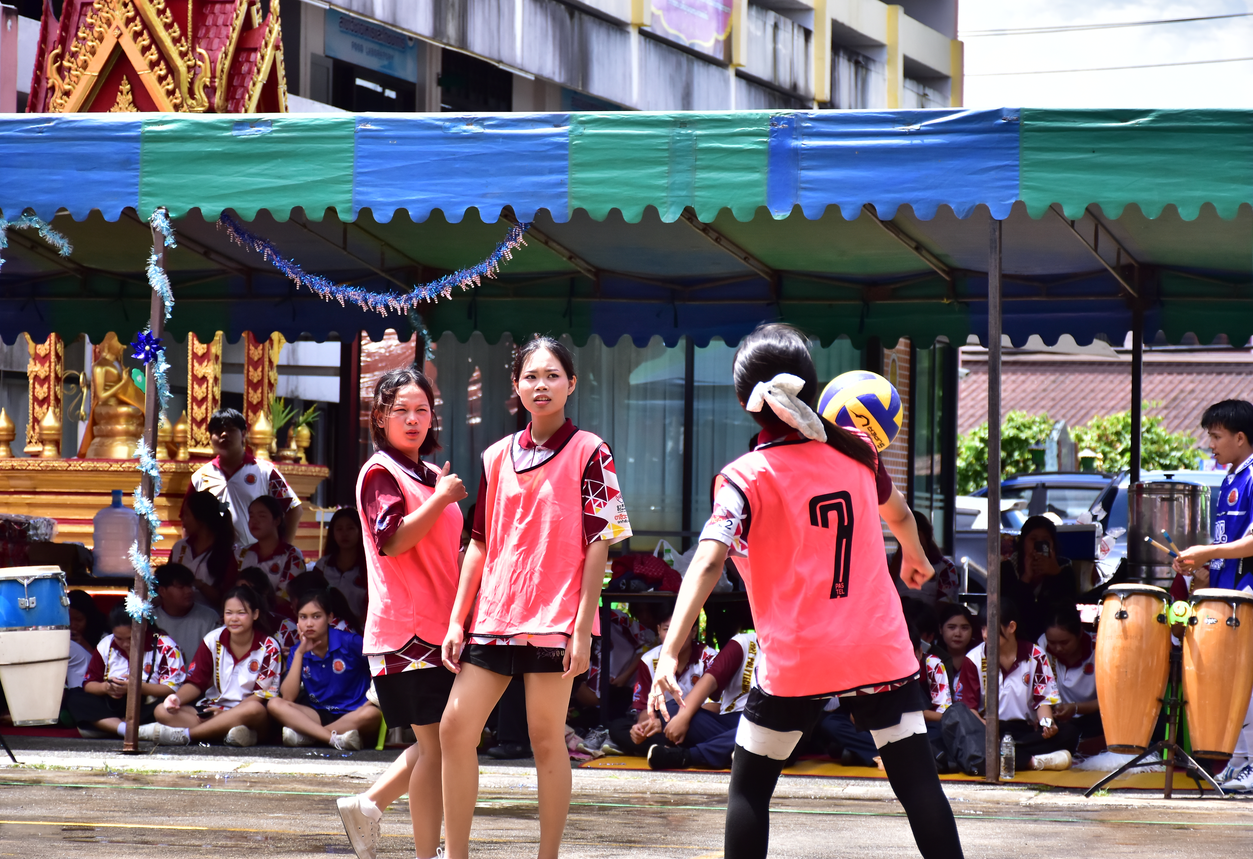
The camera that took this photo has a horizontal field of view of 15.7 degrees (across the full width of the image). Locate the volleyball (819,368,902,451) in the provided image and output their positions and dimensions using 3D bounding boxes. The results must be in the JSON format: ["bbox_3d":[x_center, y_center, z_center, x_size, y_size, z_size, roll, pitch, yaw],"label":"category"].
[{"bbox_3d":[0.576,-0.040,11.200,0.210,0.210,0.210,1,-1,0],"label":"volleyball"}]

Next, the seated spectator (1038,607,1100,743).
[{"bbox_3d":[2.126,1.192,21.600,0.600,0.730,0.680,1,-1,12],"label":"seated spectator"}]

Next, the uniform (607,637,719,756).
[{"bbox_3d":[0.221,1.315,22.400,0.600,0.580,0.600,1,-2,5],"label":"uniform"}]

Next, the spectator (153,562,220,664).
[{"bbox_3d":[-2.307,1.155,23.700,0.550,0.900,0.650,1,-2,3],"label":"spectator"}]

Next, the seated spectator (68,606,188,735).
[{"bbox_3d":[-2.383,1.164,21.800,0.600,0.670,0.680,1,-1,12],"label":"seated spectator"}]

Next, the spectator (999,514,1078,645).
[{"bbox_3d":[2.189,1.086,24.200,0.500,1.250,0.750,1,-2,3],"label":"spectator"}]

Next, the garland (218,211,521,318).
[{"bbox_3d":[-1.147,-0.758,20.600,1.460,0.500,0.130,0,-1,18],"label":"garland"}]

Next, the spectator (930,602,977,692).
[{"bbox_3d":[1.654,1.261,22.800,0.520,0.790,0.650,1,-2,8],"label":"spectator"}]

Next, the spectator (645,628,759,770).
[{"bbox_3d":[0.453,1.091,20.350,0.620,0.820,0.700,0,-2,36],"label":"spectator"}]

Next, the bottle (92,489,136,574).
[{"bbox_3d":[-2.844,0.581,25.400,0.270,0.485,0.270,1,-2,0],"label":"bottle"}]

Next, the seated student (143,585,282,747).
[{"bbox_3d":[-1.945,1.115,21.500,0.610,0.770,0.700,1,-1,14],"label":"seated student"}]

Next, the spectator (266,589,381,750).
[{"bbox_3d":[-1.424,1.129,21.400,0.550,0.760,0.670,1,-1,9],"label":"spectator"}]

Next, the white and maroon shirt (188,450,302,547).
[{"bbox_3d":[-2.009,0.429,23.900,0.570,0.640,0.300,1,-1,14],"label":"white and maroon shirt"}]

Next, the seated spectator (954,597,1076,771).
[{"bbox_3d":[1.878,1.215,22.000,0.600,0.830,0.650,1,-2,10],"label":"seated spectator"}]

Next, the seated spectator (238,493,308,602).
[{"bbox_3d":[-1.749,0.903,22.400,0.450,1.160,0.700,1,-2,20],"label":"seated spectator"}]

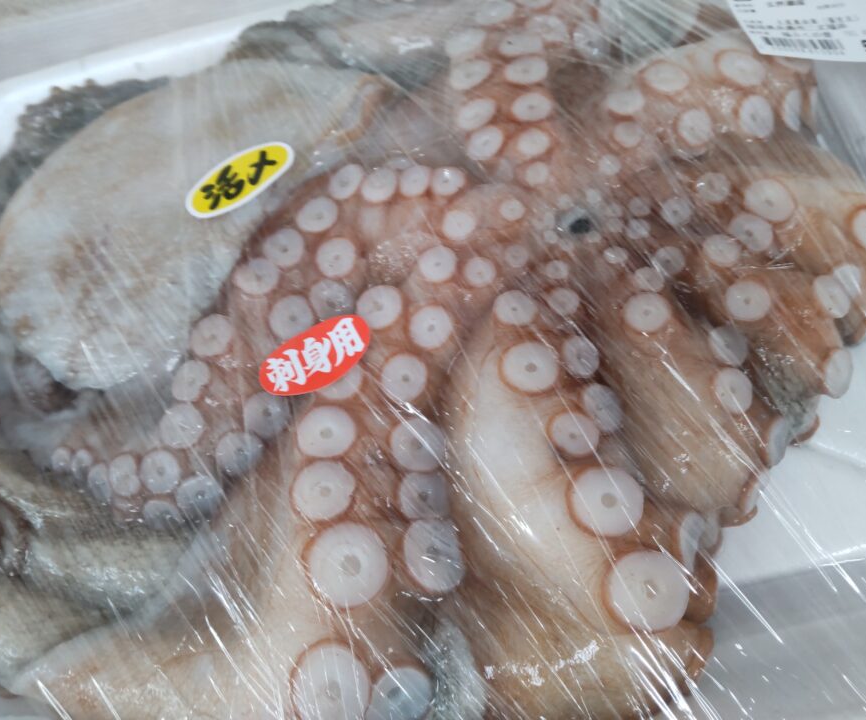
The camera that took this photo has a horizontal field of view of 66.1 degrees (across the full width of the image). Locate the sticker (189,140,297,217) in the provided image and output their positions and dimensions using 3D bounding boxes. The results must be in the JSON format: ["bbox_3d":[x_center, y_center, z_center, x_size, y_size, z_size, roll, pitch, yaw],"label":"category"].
[{"bbox_3d":[-0.057,-0.053,0.198,0.036,0.002,0.017,-36,70,-11],"label":"sticker"}]

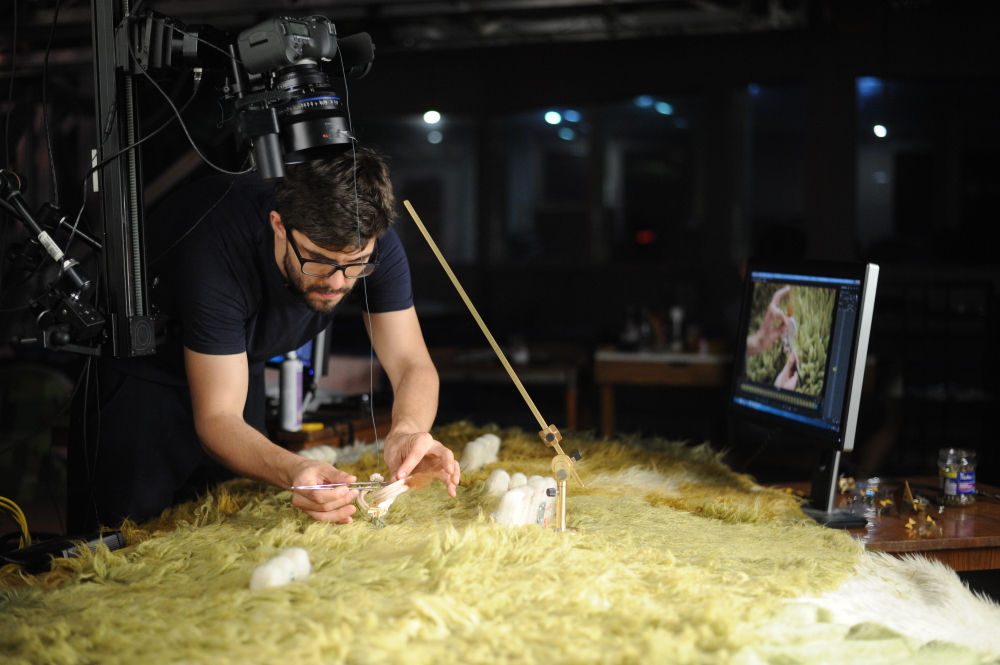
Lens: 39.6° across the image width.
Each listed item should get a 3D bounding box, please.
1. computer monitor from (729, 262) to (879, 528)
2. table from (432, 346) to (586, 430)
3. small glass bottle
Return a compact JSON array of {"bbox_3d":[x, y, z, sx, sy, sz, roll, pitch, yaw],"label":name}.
[{"bbox_3d":[0.615,0.117,2.865,0.197,0.534,0.510,-2,5,-15],"label":"computer monitor"},{"bbox_3d":[-0.021,0.491,5.955,0.800,0.760,0.950,0,5,8],"label":"table"},{"bbox_3d":[0.989,0.311,2.997,0.082,0.115,0.082,-2,5,-12],"label":"small glass bottle"}]

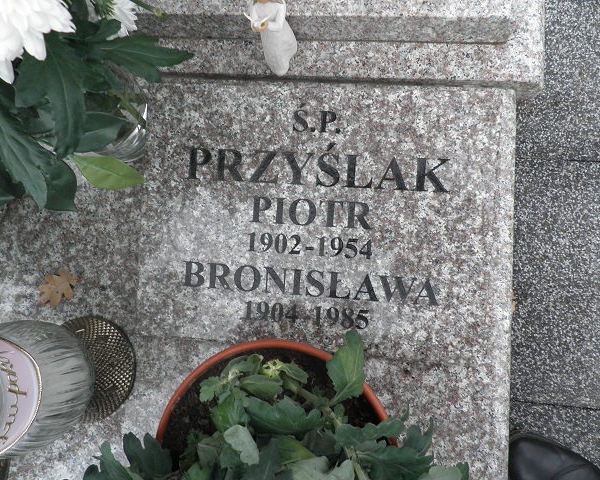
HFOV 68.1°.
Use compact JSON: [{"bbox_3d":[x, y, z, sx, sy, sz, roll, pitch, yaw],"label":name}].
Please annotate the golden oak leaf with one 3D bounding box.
[{"bbox_3d":[-0.372,0.074,0.682,0.071,0.010,0.053,-33,82,2],"label":"golden oak leaf"}]

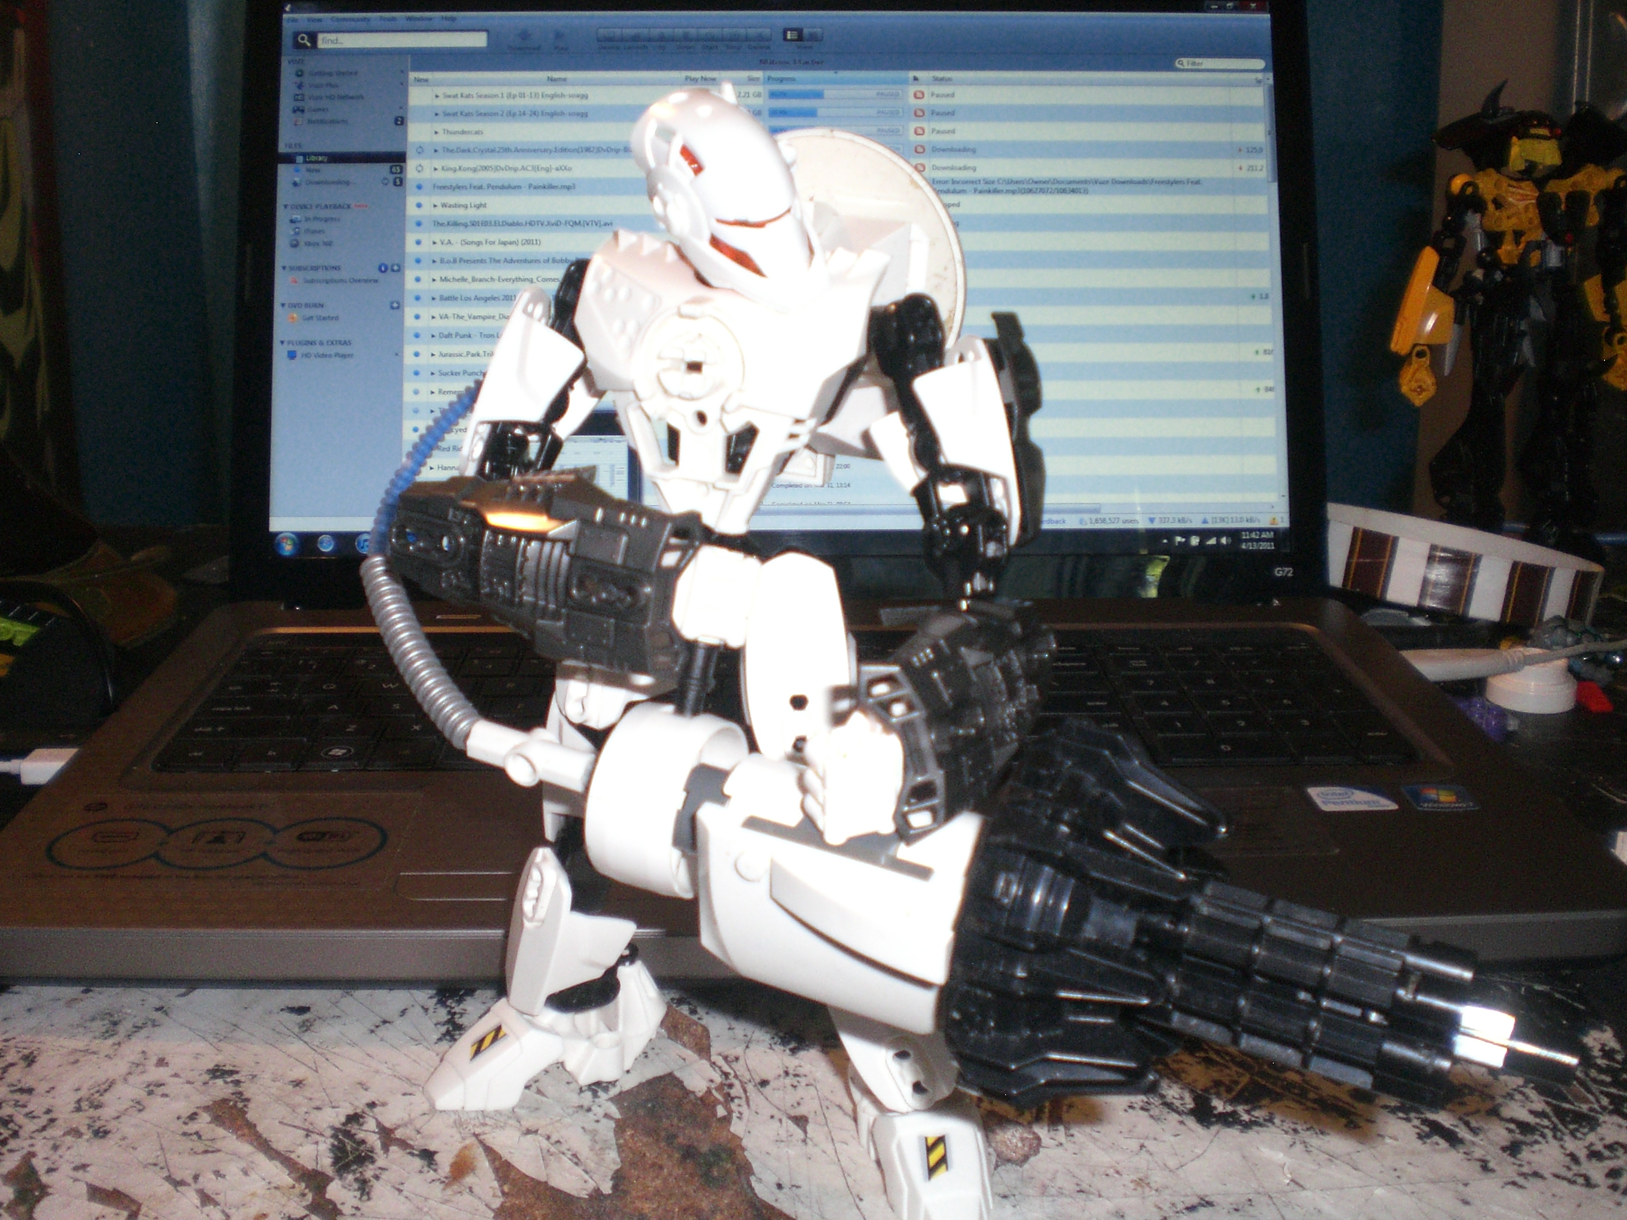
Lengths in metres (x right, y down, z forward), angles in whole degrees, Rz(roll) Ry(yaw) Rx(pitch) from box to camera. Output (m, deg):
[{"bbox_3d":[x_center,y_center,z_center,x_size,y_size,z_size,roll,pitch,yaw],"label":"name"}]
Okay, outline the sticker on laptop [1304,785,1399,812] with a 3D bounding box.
[{"bbox_3d":[0.144,0.050,0.477,0.021,0.001,0.017,0,16,-2],"label":"sticker on laptop"}]

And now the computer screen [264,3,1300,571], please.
[{"bbox_3d":[-0.011,-0.124,0.678,0.386,0.217,0.010,0,-5,-2],"label":"computer screen"}]

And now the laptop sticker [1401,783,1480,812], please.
[{"bbox_3d":[0.168,0.050,0.478,0.018,0.001,0.018,0,16,-2],"label":"laptop sticker"}]

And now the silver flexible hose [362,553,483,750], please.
[{"bbox_3d":[-0.079,0.009,0.355,0.009,0.042,0.009,-23,15,0],"label":"silver flexible hose"}]

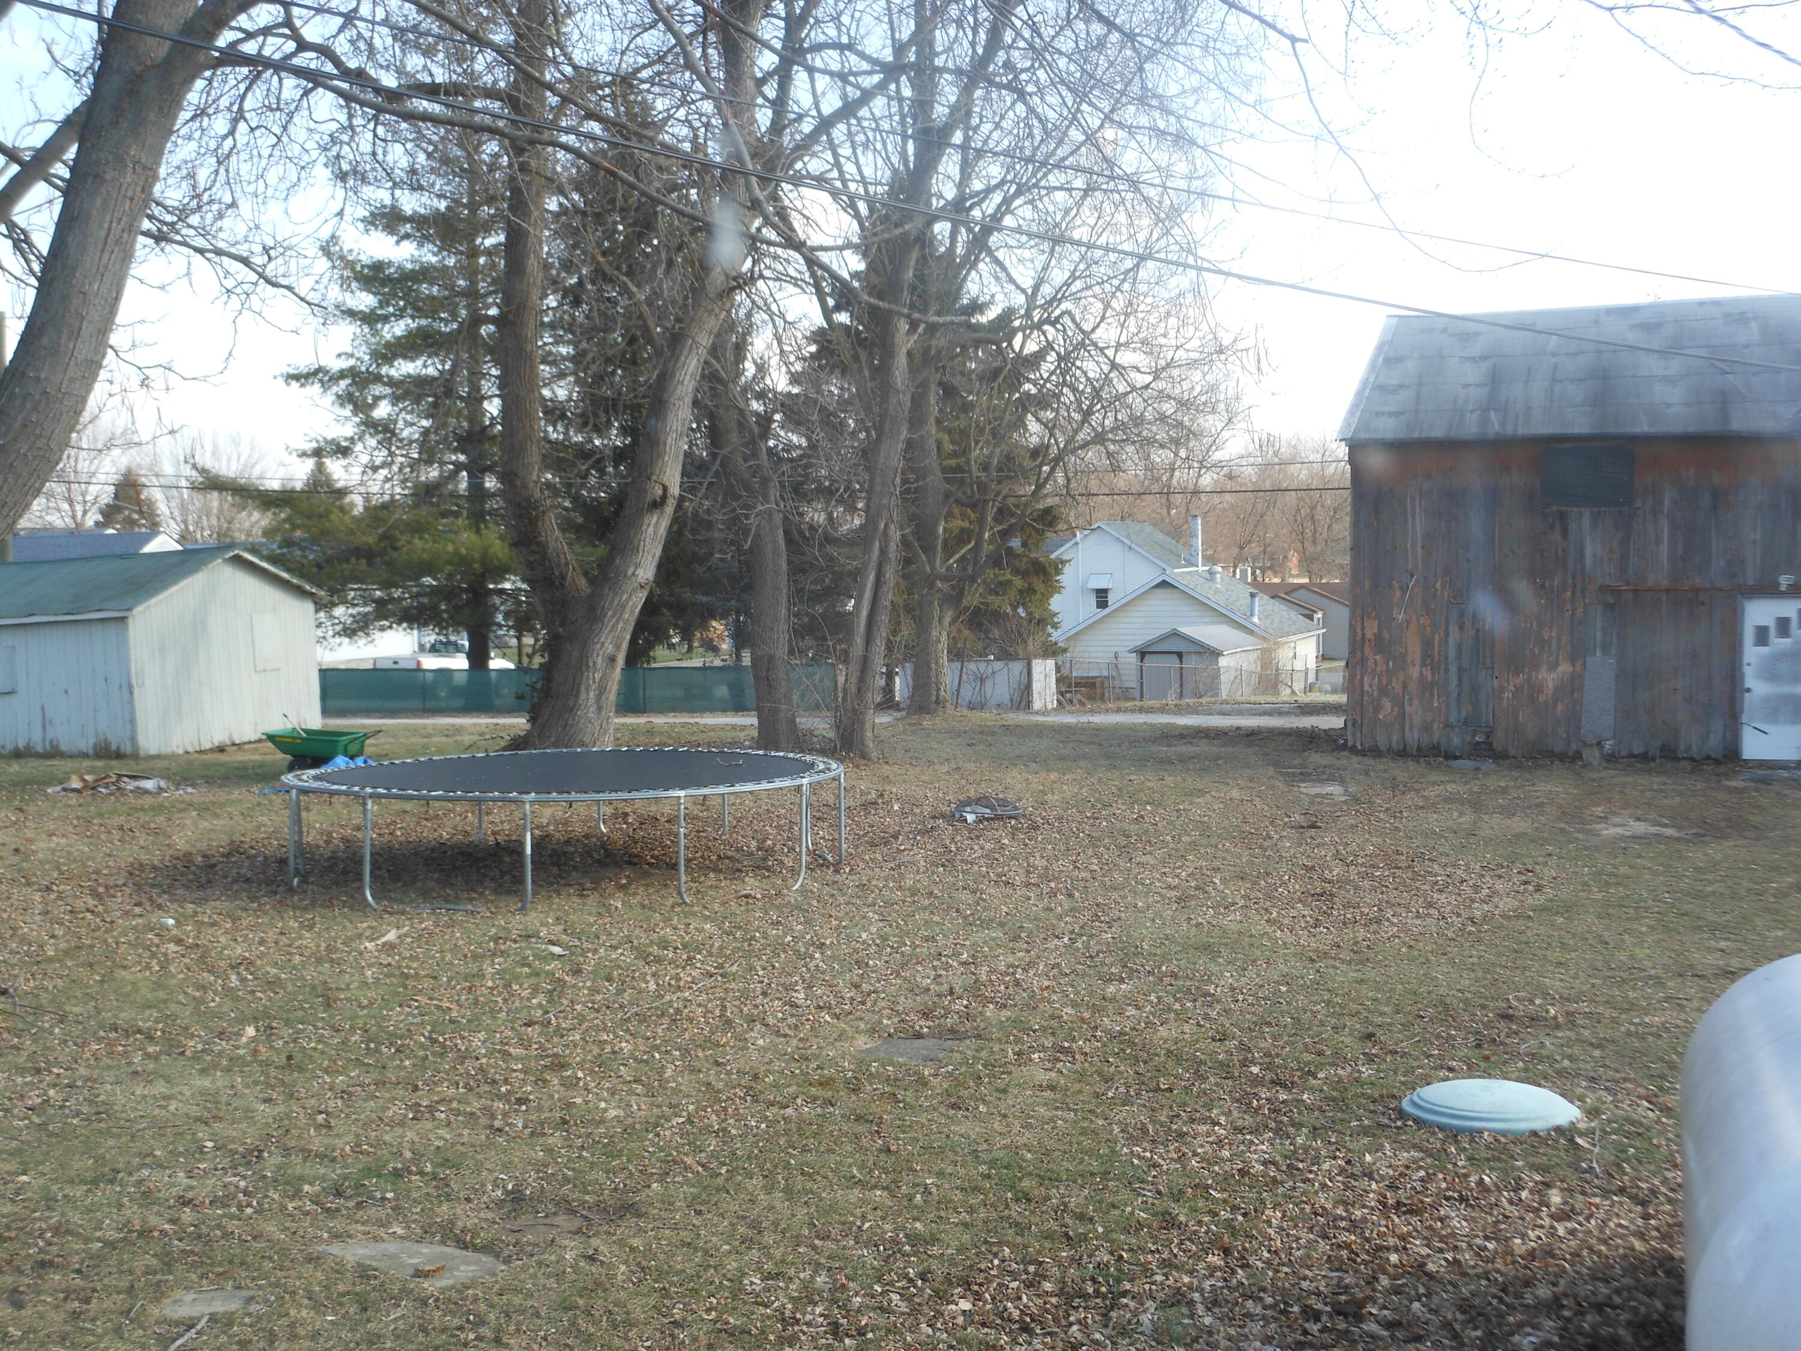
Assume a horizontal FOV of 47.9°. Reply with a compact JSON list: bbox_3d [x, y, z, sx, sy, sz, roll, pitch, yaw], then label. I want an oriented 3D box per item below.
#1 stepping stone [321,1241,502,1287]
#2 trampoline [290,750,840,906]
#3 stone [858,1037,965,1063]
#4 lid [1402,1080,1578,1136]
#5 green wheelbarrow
[{"bbox_3d":[-1.565,1.876,6.470,0.570,0.050,0.290,1,3,38],"label":"stepping stone"},{"bbox_3d":[-2.659,1.166,16.291,4.400,0.820,4.400,-1,2,0],"label":"trampoline"},{"bbox_3d":[0.054,1.741,9.371,0.440,0.050,0.440,0,2,22],"label":"stone"},{"bbox_3d":[2.353,1.704,8.070,0.690,0.090,0.690,-1,2,0],"label":"lid"},{"bbox_3d":[-6.906,0.930,24.352,1.380,0.600,0.740,0,2,11],"label":"green wheelbarrow"}]

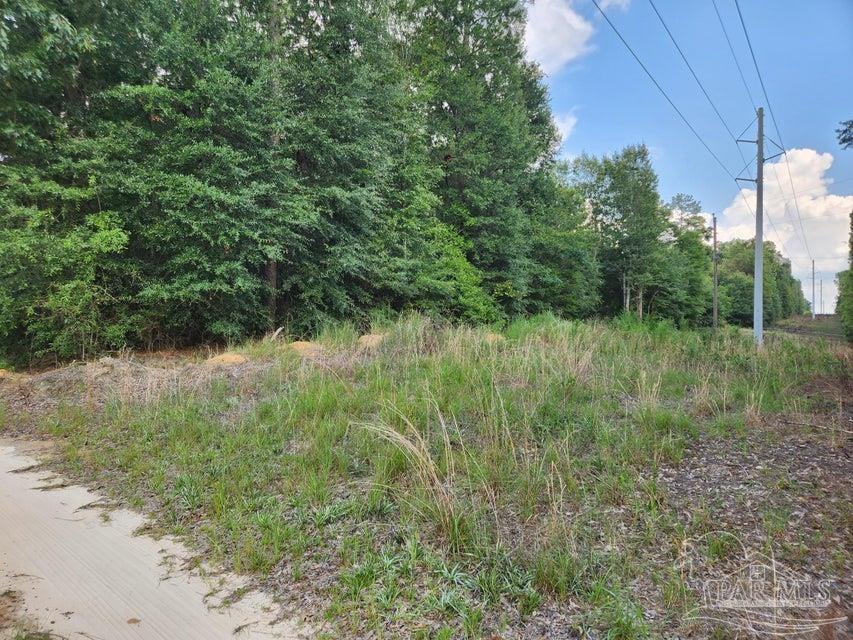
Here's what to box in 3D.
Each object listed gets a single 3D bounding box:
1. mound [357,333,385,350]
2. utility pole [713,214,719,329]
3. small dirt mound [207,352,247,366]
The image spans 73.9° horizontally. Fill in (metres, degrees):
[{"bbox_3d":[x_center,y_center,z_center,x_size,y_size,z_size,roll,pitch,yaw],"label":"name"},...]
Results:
[{"bbox_3d":[-1.857,0.723,18.800,0.950,0.520,0.900,0,0,-5],"label":"mound"},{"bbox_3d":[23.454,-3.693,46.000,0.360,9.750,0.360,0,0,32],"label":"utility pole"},{"bbox_3d":[-5.793,1.159,16.500,1.250,0.400,1.100,0,0,-18],"label":"small dirt mound"}]

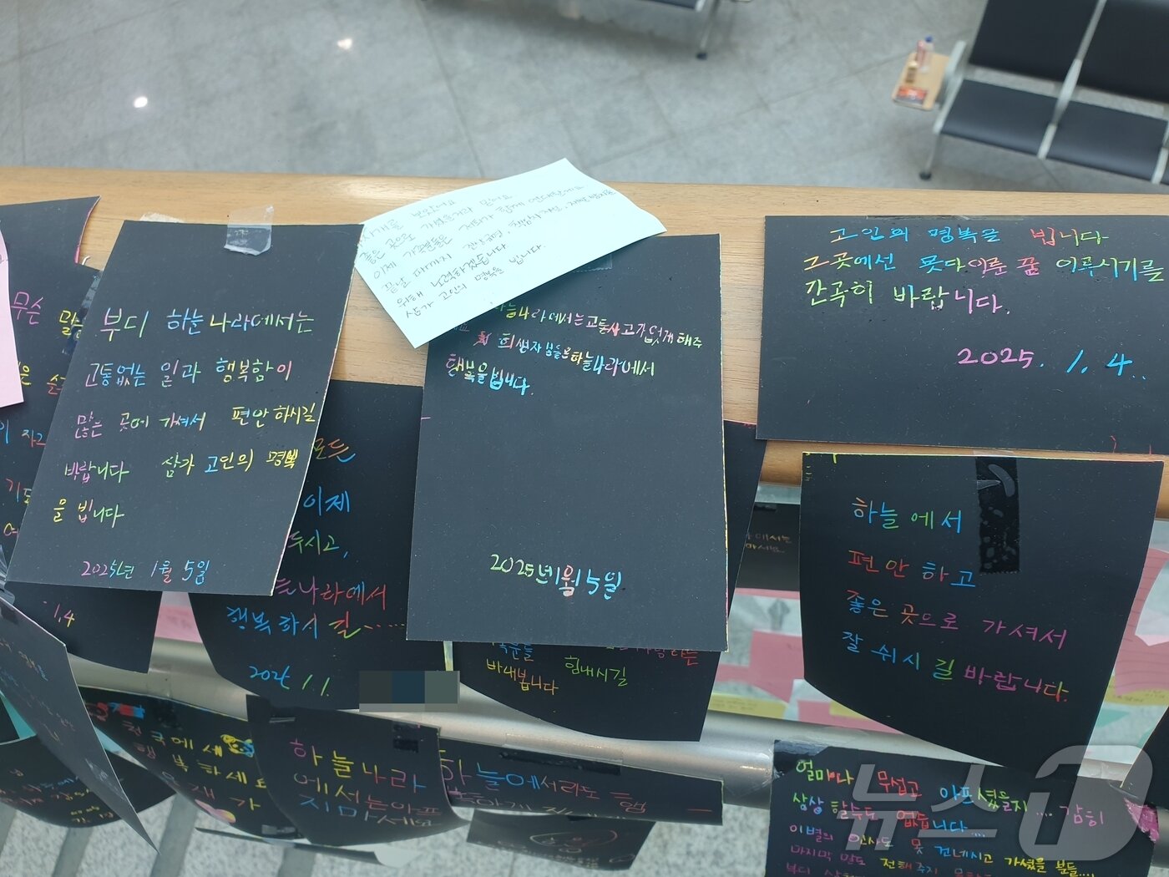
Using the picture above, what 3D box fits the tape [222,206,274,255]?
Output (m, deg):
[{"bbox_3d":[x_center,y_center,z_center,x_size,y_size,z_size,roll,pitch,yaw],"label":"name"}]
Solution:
[{"bbox_3d":[-0.139,-0.086,0.365,0.020,0.002,0.023,-3,71,3],"label":"tape"}]

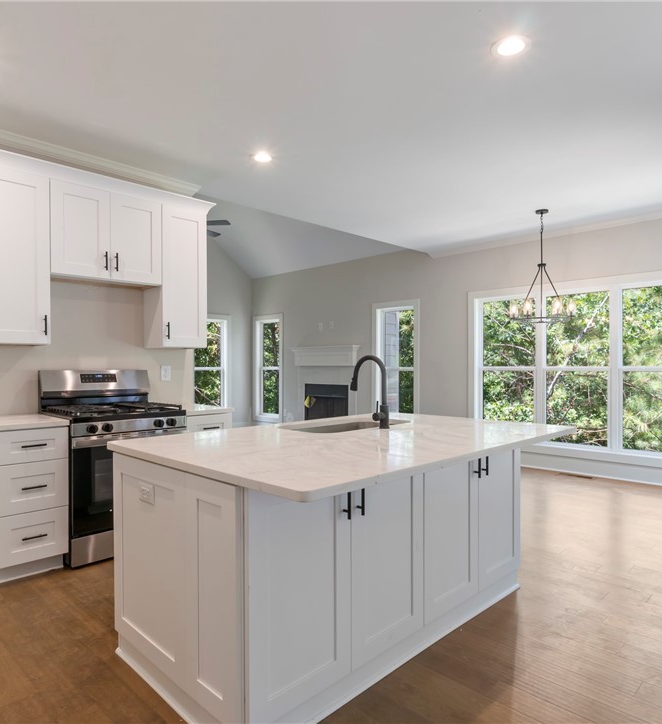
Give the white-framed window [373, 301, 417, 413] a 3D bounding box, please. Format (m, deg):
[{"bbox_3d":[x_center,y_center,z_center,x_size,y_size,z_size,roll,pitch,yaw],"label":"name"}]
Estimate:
[{"bbox_3d":[0.991,0.112,7.300,0.870,2.050,0.110,0,0,44],"label":"white-framed window"}]

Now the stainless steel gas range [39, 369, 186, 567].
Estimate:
[{"bbox_3d":[-1.543,0.663,3.438,0.760,1.200,0.700,0,0,-44],"label":"stainless steel gas range"}]

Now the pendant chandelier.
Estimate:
[{"bbox_3d":[2.103,-0.950,4.800,0.670,1.160,0.670,0,0,-44],"label":"pendant chandelier"}]

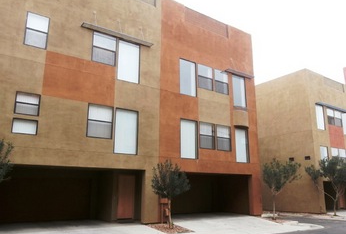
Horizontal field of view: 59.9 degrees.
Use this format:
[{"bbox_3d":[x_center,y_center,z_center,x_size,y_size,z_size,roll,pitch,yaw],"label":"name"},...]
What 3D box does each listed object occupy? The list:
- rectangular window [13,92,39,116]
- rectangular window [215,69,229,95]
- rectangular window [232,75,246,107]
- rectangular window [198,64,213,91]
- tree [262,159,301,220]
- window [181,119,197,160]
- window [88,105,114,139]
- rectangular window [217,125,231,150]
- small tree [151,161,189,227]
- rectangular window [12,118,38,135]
[{"bbox_3d":[-5.867,-0.524,12.109,0.916,0.909,0.130,8,-15,-33],"label":"rectangular window"},{"bbox_3d":[3.063,-2.208,19.094,1.193,1.534,0.120,9,-16,-34],"label":"rectangular window"},{"bbox_3d":[4.382,-1.678,19.921,1.214,2.144,0.120,9,-16,-34],"label":"rectangular window"},{"bbox_3d":[1.952,-2.404,18.341,1.190,1.518,0.120,9,-16,-34],"label":"rectangular window"},{"bbox_3d":[6.154,4.012,16.840,2.018,3.353,1.934,9,-16,-34],"label":"tree"},{"bbox_3d":[0.890,1.234,16.748,1.228,2.158,0.120,9,-16,-34],"label":"window"},{"bbox_3d":[-3.327,0.203,13.697,1.222,1.532,0.130,8,-15,-33],"label":"window"},{"bbox_3d":[3.083,1.279,18.312,1.212,1.529,0.120,9,-16,-34],"label":"rectangular window"},{"bbox_3d":[-0.083,3.360,13.248,1.689,2.916,1.655,0,-13,0],"label":"small tree"},{"bbox_3d":[-5.940,0.394,12.035,0.914,0.601,0.120,9,-16,-34],"label":"rectangular window"}]

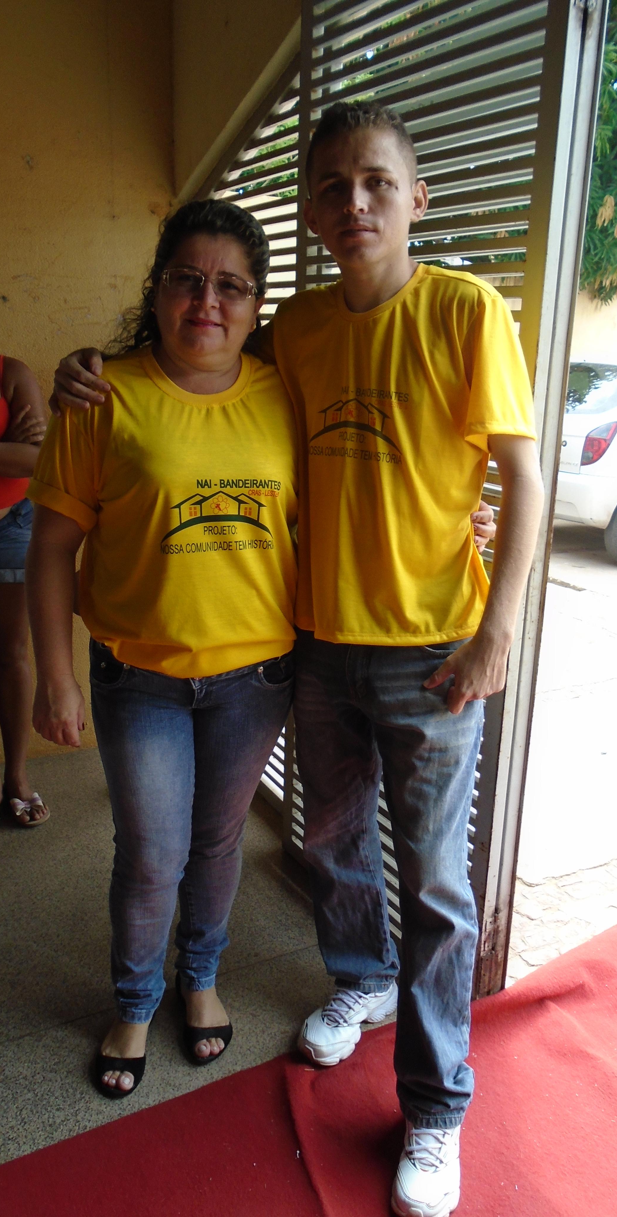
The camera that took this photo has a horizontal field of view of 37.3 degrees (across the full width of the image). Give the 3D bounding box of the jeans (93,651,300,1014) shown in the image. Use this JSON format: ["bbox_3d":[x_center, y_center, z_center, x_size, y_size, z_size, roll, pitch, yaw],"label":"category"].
[{"bbox_3d":[-0.216,0.414,1.741,0.370,0.810,0.310,-3,17,-14],"label":"jeans"}]

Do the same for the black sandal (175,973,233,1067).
[{"bbox_3d":[-0.225,0.828,1.886,0.098,0.075,0.245,-3,17,-13],"label":"black sandal"}]

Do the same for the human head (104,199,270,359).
[{"bbox_3d":[-0.191,-0.509,1.478,0.250,0.280,0.230,0,17,-6],"label":"human head"}]

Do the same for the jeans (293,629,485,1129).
[{"bbox_3d":[0.138,0.433,1.675,0.345,0.890,0.390,5,17,12],"label":"jeans"}]

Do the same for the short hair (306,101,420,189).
[{"bbox_3d":[0.076,-0.659,1.341,0.165,0.155,0.190,4,17,7],"label":"short hair"}]

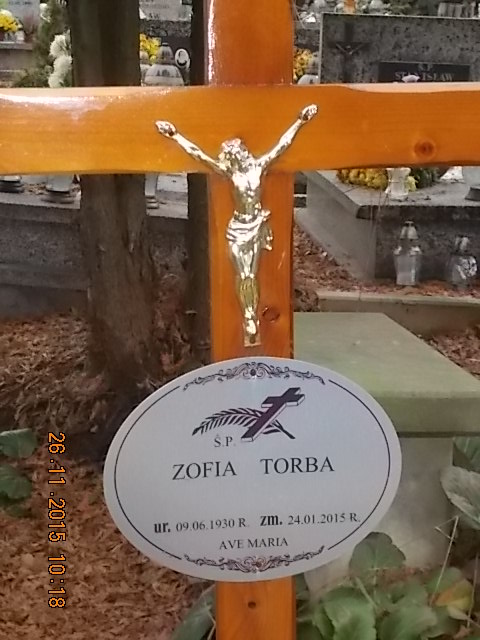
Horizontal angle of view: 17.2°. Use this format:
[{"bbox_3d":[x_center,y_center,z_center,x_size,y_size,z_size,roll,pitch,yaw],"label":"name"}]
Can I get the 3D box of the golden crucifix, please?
[{"bbox_3d":[0.009,-0.086,1.591,0.162,0.242,0.032,-6,15,-7],"label":"golden crucifix"}]

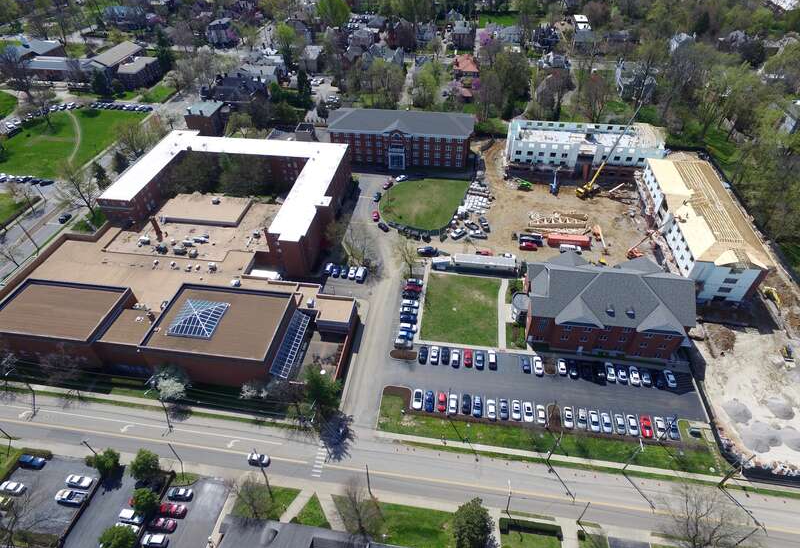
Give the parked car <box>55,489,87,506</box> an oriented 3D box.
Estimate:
[{"bbox_3d":[-64.300,43.778,90.712,5.650,1.750,1.930,2,43,3],"label":"parked car"}]

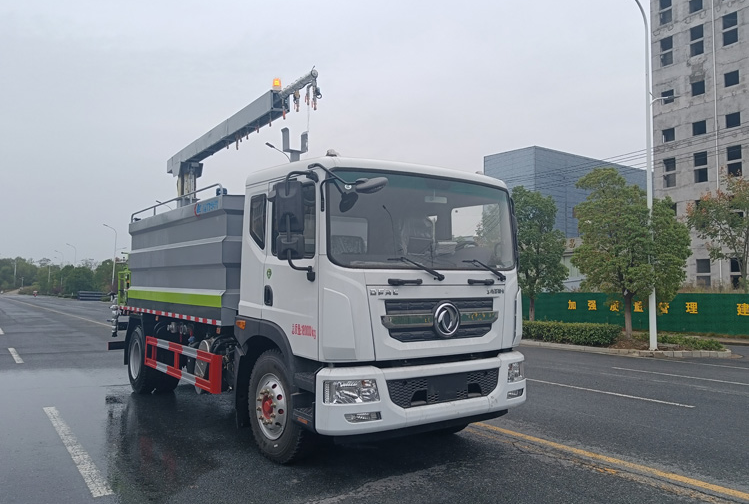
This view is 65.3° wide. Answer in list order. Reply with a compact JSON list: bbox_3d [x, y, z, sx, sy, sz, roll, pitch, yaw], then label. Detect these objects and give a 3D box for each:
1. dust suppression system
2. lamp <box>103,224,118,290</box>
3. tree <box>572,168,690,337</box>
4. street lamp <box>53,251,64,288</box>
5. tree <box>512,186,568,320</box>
[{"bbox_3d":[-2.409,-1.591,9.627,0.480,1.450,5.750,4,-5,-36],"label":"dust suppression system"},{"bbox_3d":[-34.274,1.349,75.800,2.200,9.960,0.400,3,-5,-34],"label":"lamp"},{"bbox_3d":[8.137,0.016,18.500,3.500,5.400,3.500,3,-5,-34],"label":"tree"},{"bbox_3d":[-66.934,4.498,124.000,2.200,9.630,0.400,3,-5,-34],"label":"street lamp"},{"bbox_3d":[5.908,0.206,21.850,2.600,5.350,2.600,3,-5,-34],"label":"tree"}]

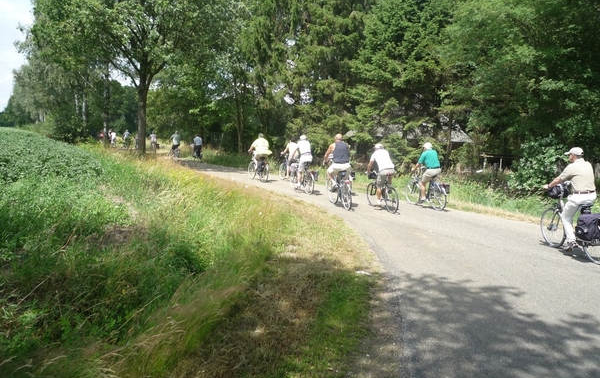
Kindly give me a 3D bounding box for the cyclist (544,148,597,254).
[{"bbox_3d":[4.697,0.164,7.425,0.570,1.740,0.840,0,7,-4],"label":"cyclist"}]

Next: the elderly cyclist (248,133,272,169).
[{"bbox_3d":[-1.683,-1.287,17.218,0.600,1.740,0.850,-4,9,-31],"label":"elderly cyclist"}]

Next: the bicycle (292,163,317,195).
[{"bbox_3d":[0.066,-0.428,14.429,0.620,1.100,1.820,-2,8,-24],"label":"bicycle"}]

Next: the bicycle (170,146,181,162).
[{"bbox_3d":[-7.575,-2.209,26.429,0.600,1.100,1.800,-4,9,-35],"label":"bicycle"}]

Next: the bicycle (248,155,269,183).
[{"bbox_3d":[-1.664,-0.865,17.229,0.620,1.100,1.820,-4,9,-31],"label":"bicycle"}]

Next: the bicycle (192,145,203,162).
[{"bbox_3d":[-6.418,-2.246,27.229,0.600,1.100,1.800,-4,9,-35],"label":"bicycle"}]

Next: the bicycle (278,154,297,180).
[{"bbox_3d":[-0.480,-0.858,17.729,0.620,1.100,1.800,-3,8,-26],"label":"bicycle"}]

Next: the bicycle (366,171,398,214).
[{"bbox_3d":[2.213,0.021,11.580,0.620,1.080,1.800,-1,8,-17],"label":"bicycle"}]

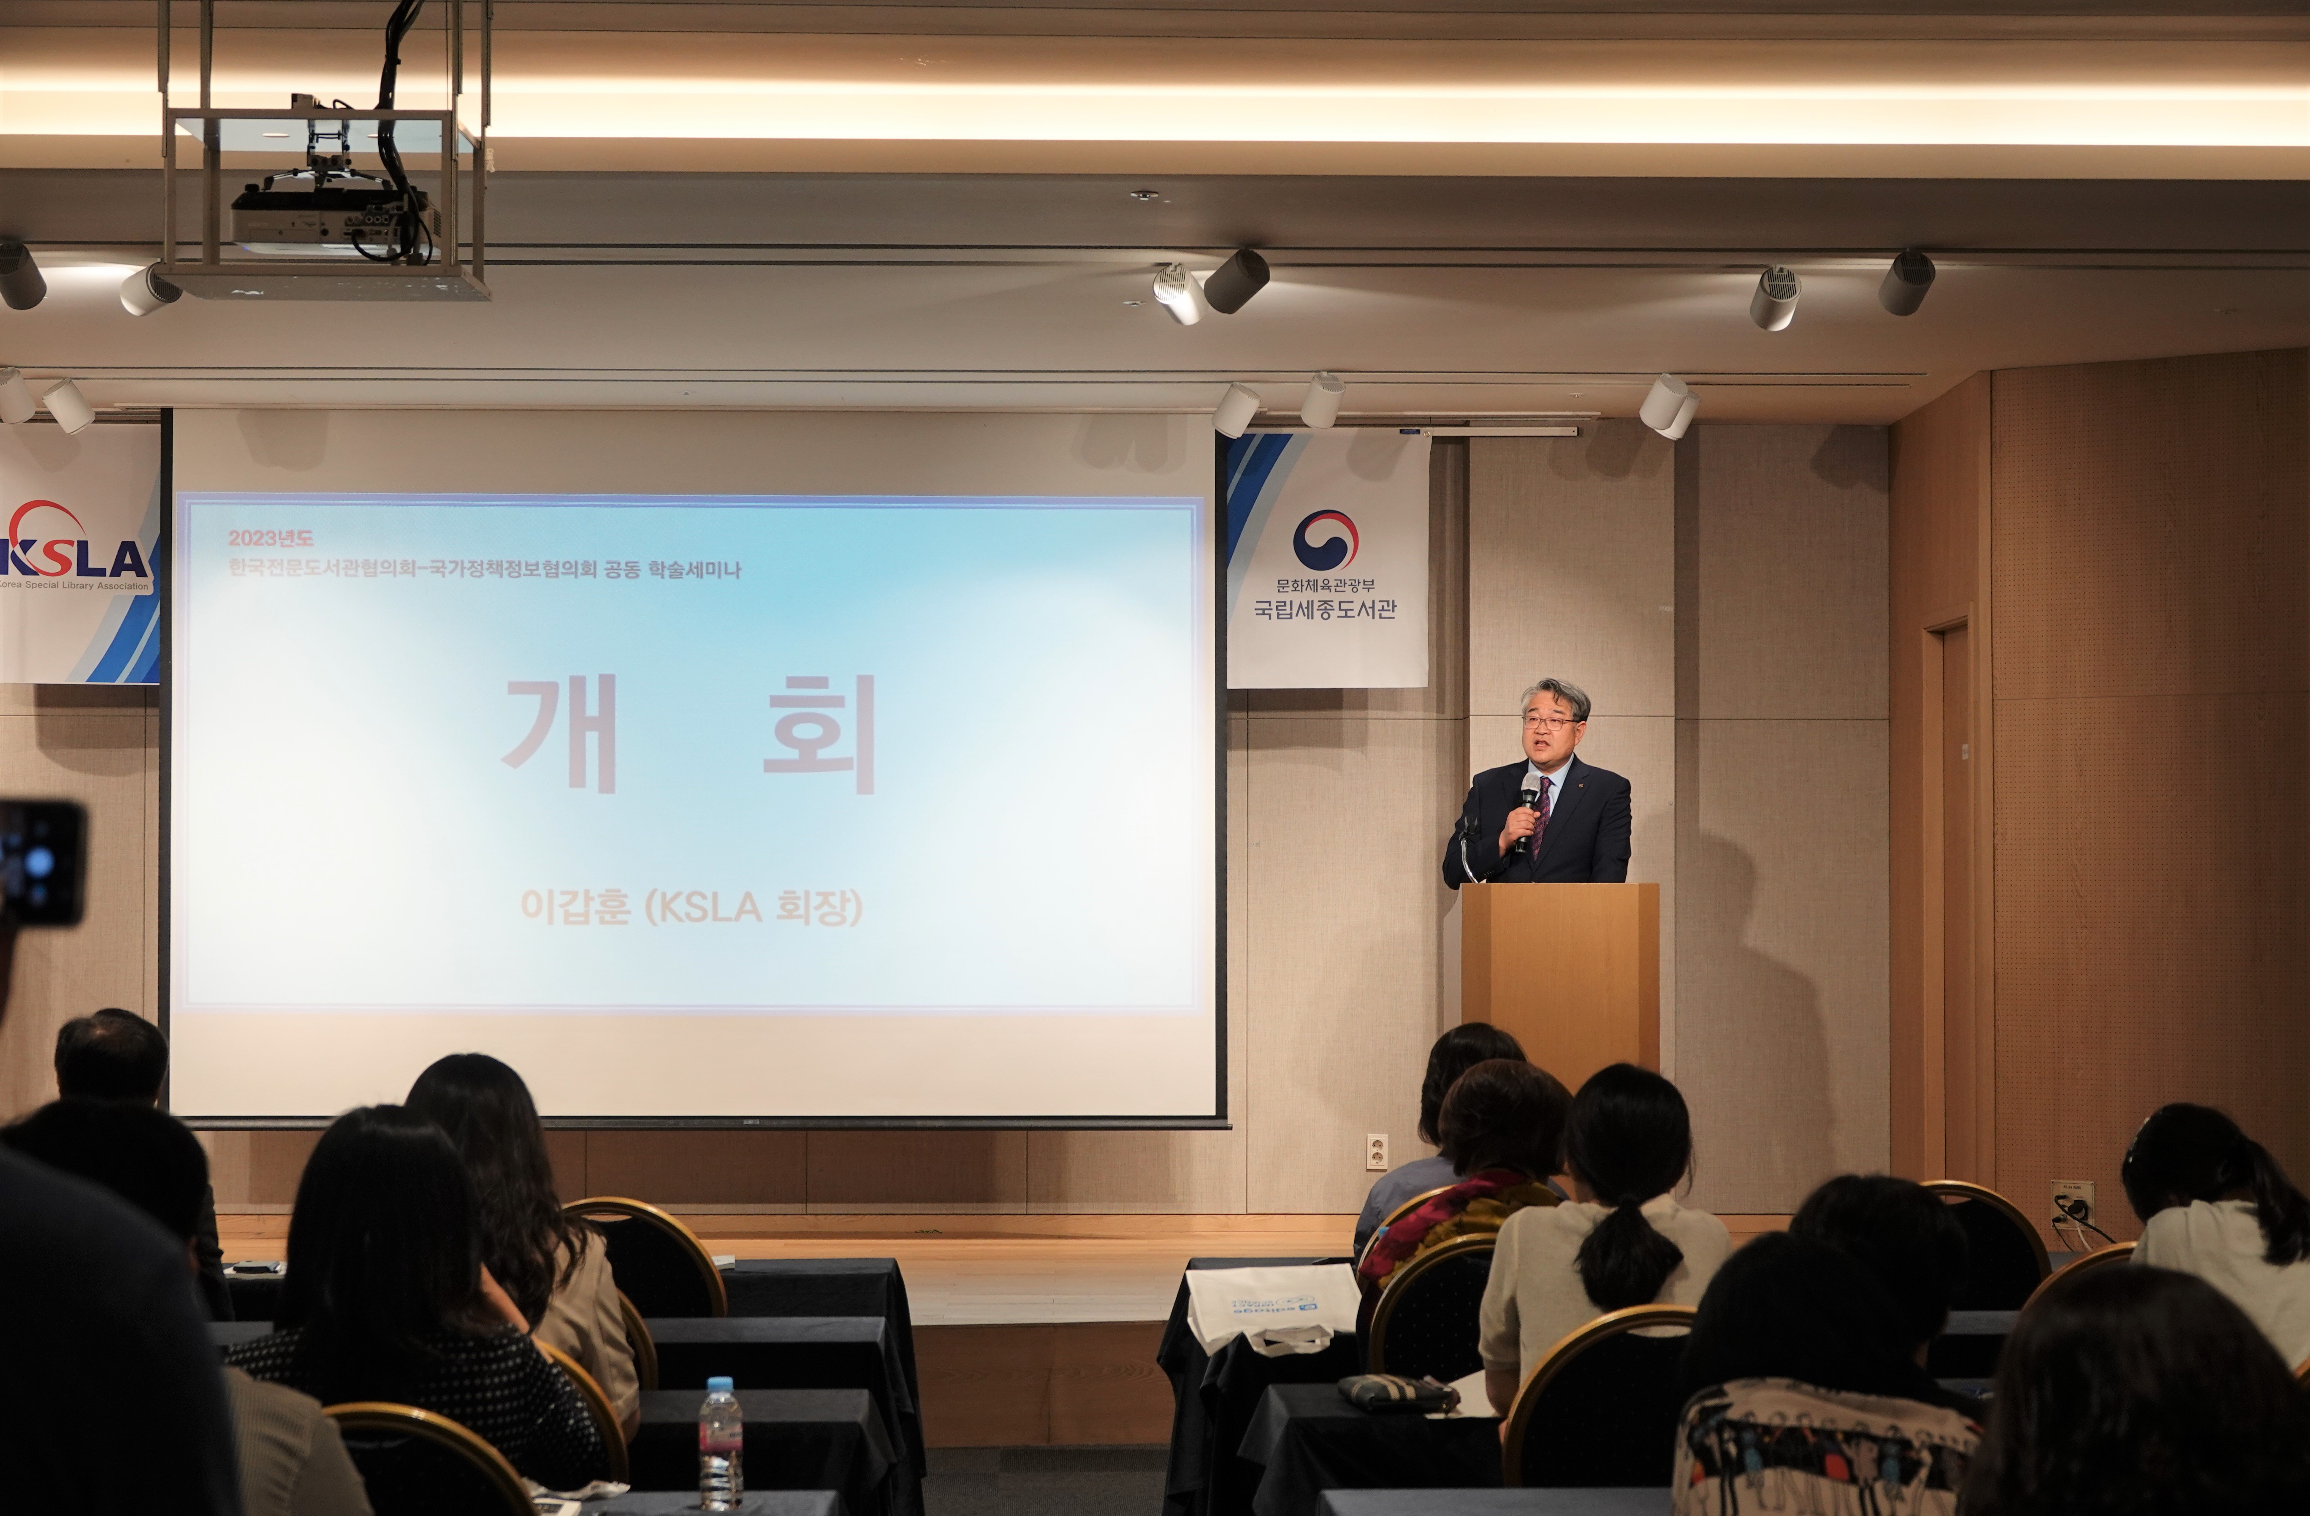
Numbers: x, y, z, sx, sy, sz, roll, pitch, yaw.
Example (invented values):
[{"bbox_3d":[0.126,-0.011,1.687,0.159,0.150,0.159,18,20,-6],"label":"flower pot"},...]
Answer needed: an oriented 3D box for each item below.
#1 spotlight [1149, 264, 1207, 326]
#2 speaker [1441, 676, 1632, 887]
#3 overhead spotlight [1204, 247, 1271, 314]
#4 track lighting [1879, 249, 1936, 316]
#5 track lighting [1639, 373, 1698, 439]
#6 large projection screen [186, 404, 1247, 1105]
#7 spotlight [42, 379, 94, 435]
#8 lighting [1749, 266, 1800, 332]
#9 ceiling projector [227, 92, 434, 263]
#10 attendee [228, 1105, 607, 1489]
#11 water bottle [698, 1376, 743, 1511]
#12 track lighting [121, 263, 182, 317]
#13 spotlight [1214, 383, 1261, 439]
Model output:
[{"bbox_3d":[0.061,-1.070,10.720,0.105,0.115,0.135,0,-25,25],"label":"spotlight"},{"bbox_3d":[1.097,0.647,13.150,0.550,1.740,0.380,0,-1,10],"label":"speaker"},{"bbox_3d":[0.189,-1.104,10.720,0.104,0.108,0.134,1,-31,-44],"label":"overhead spotlight"},{"bbox_3d":[1.700,-1.071,10.420,0.105,0.115,0.135,0,-29,-11],"label":"track lighting"},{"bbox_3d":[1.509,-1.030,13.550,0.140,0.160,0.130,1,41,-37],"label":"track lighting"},{"bbox_3d":[-1.434,0.031,14.450,3.330,2.270,0.060,0,-1,-1],"label":"large projection screen"},{"bbox_3d":[-3.173,-1.026,13.500,0.115,0.135,0.105,-37,17,-26],"label":"spotlight"},{"bbox_3d":[1.475,-1.093,10.990,0.104,0.108,0.134,0,-31,-5],"label":"lighting"},{"bbox_3d":[-1.616,-1.133,9.100,0.385,0.275,0.330,0,-1,-2],"label":"ceiling projector"},{"bbox_3d":[-1.056,1.103,6.600,0.540,1.240,0.780,0,-1,-1],"label":"attendee"},{"bbox_3d":[-0.560,0.887,5.975,0.056,0.173,0.056,0,-1,-2],"label":"water bottle"},{"bbox_3d":[-2.312,-1.080,10.650,0.135,0.115,0.105,-18,-12,38],"label":"track lighting"},{"bbox_3d":[0.245,-1.031,13.700,0.108,0.134,0.104,40,22,30],"label":"spotlight"}]

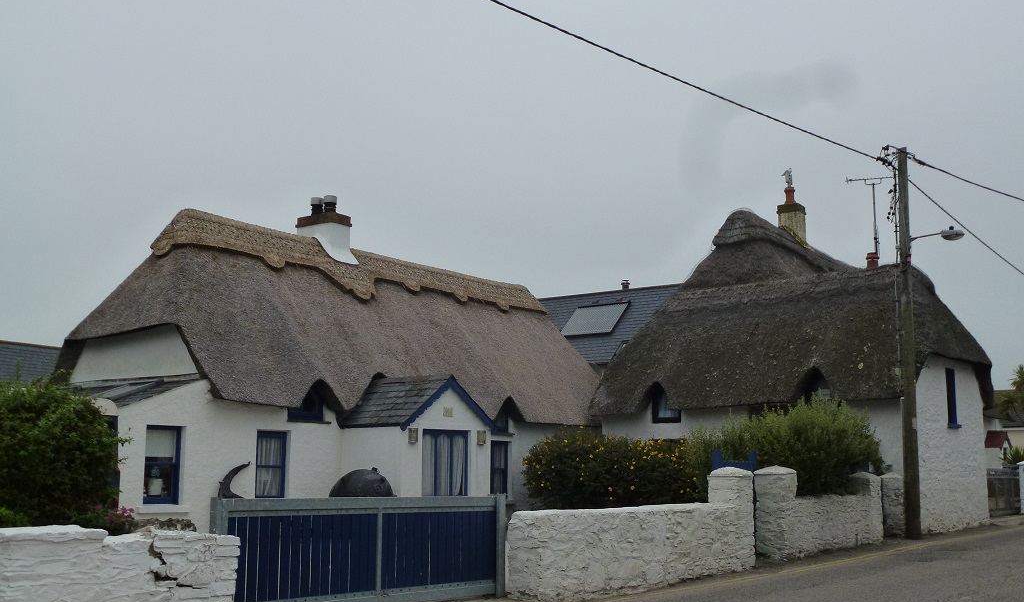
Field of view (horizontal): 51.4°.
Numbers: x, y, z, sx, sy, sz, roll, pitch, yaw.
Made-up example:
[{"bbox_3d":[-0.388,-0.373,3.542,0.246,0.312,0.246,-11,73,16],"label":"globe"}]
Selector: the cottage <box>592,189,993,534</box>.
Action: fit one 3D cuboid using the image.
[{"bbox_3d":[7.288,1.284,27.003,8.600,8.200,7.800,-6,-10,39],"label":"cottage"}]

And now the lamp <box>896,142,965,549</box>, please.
[{"bbox_3d":[7.839,0.763,20.343,1.250,7.400,0.330,-7,-11,42],"label":"lamp"}]

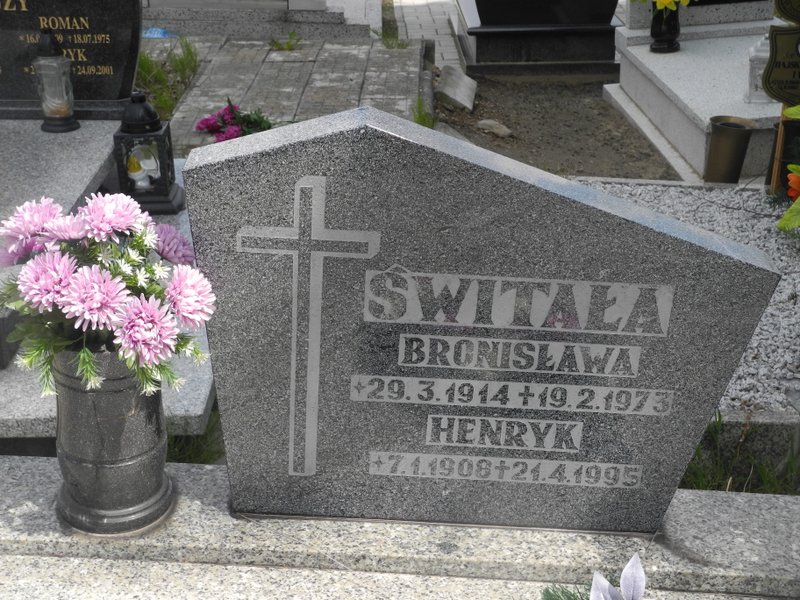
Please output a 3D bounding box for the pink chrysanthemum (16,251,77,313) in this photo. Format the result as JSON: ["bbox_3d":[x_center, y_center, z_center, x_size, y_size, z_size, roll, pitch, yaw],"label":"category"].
[{"bbox_3d":[-0.455,-0.024,1.637,0.081,0.055,0.081,15,67,30],"label":"pink chrysanthemum"}]

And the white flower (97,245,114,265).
[{"bbox_3d":[-0.391,-0.060,1.687,0.026,0.018,0.026,0,41,0],"label":"white flower"}]

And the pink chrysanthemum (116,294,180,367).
[{"bbox_3d":[-0.371,0.045,1.860,0.095,0.100,0.065,-4,15,-11],"label":"pink chrysanthemum"}]

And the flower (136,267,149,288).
[{"bbox_3d":[-0.342,-0.030,1.689,0.025,0.018,0.025,-2,60,-5],"label":"flower"}]

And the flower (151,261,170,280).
[{"bbox_3d":[-0.320,-0.039,1.696,0.027,0.018,0.027,-9,59,-19],"label":"flower"}]

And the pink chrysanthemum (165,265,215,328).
[{"bbox_3d":[-0.277,-0.005,1.673,0.084,0.084,0.055,-24,-2,-43],"label":"pink chrysanthemum"}]

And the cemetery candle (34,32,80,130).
[{"bbox_3d":[-1.013,-0.649,3.746,0.116,0.290,0.116,-6,24,-14],"label":"cemetery candle"}]

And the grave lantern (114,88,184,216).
[{"bbox_3d":[-0.758,-0.446,3.781,0.180,0.337,0.180,1,24,0],"label":"grave lantern"}]

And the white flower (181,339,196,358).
[{"bbox_3d":[-0.284,0.064,1.708,0.024,0.024,0.018,-17,-3,-34],"label":"white flower"}]

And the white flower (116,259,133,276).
[{"bbox_3d":[-0.416,-0.049,1.920,0.026,0.027,0.017,-9,9,-22],"label":"white flower"}]

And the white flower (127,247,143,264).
[{"bbox_3d":[-0.403,-0.068,1.930,0.026,0.027,0.017,-9,9,-22],"label":"white flower"}]

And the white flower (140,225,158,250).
[{"bbox_3d":[-0.380,-0.095,1.930,0.025,0.036,0.020,-15,13,-32],"label":"white flower"}]

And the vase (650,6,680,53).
[{"bbox_3d":[1.295,-1.325,6.155,0.145,0.220,0.145,5,24,11],"label":"vase"}]

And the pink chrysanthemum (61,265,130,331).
[{"bbox_3d":[-0.450,-0.004,1.880,0.100,0.095,0.065,-5,11,-13],"label":"pink chrysanthemum"}]

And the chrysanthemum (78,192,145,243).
[{"bbox_3d":[-0.383,-0.110,1.687,0.088,0.055,0.088,20,30,25],"label":"chrysanthemum"}]

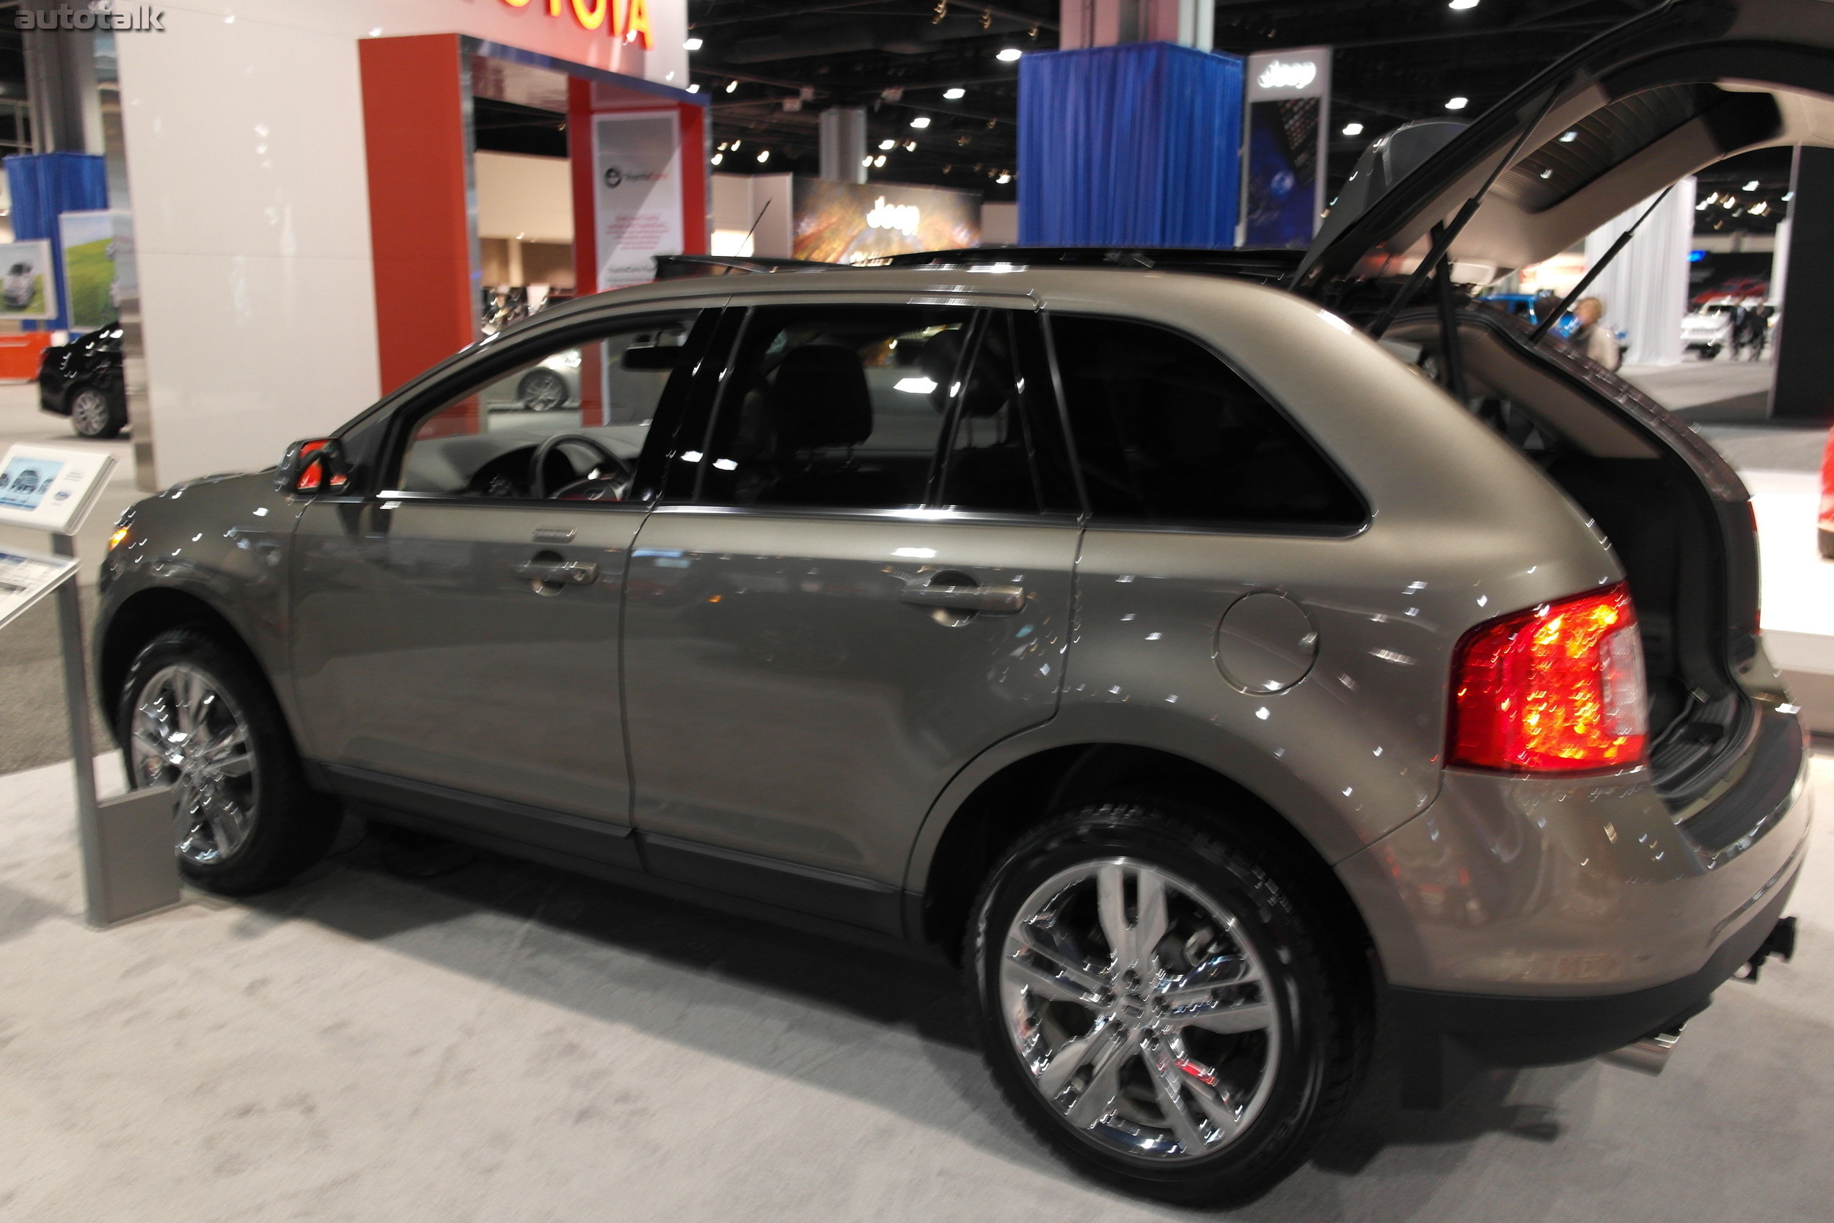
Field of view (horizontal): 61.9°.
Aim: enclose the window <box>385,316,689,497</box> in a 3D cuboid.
[{"bbox_3d":[-0.862,-0.455,3.491,0.859,0.463,0.050,8,-9,35],"label":"window"}]

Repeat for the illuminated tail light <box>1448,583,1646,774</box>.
[{"bbox_3d":[0.983,0.100,2.348,0.255,0.290,0.205,7,13,32],"label":"illuminated tail light"}]

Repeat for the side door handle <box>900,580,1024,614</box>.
[{"bbox_3d":[0.077,-0.030,2.740,0.240,0.046,0.055,7,13,32],"label":"side door handle"}]

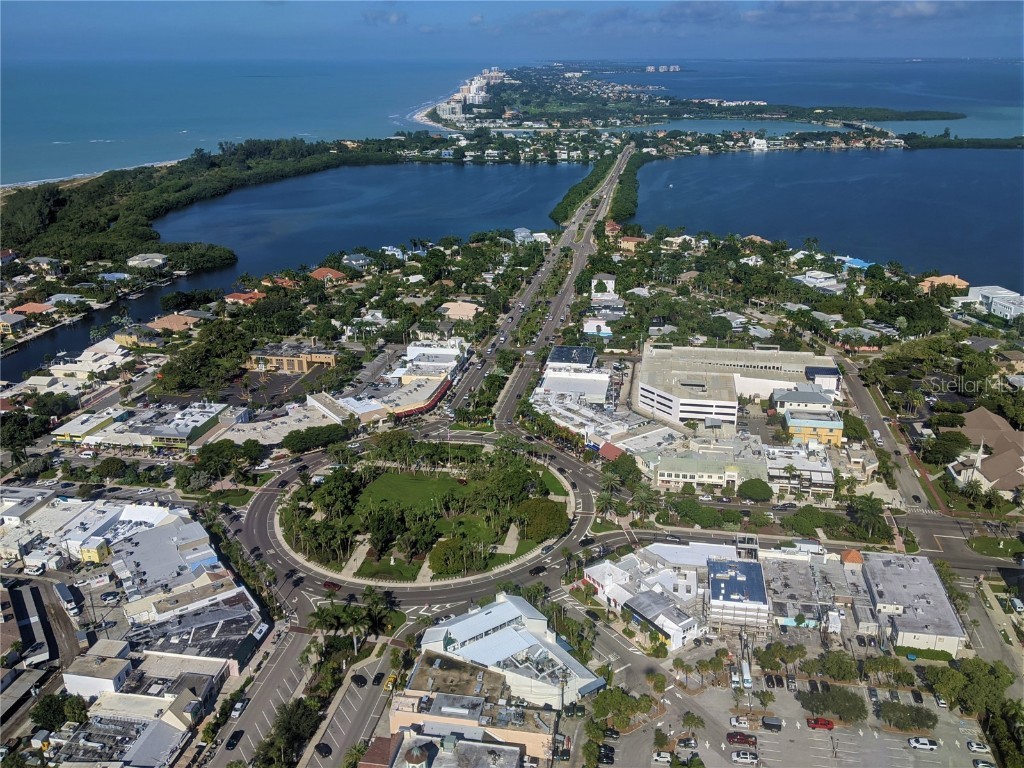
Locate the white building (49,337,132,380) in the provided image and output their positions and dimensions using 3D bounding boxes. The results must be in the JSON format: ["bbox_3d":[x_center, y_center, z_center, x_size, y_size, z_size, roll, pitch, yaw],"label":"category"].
[{"bbox_3d":[-212.220,-13.190,410.750,27.500,7.500,37.500,4,23,10],"label":"white building"}]

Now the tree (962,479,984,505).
[{"bbox_3d":[164.890,38.360,283.650,6.900,9.000,6.900,0,22,0],"label":"tree"}]

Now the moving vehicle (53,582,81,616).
[{"bbox_3d":[-127.490,62.330,229.260,2.600,3.700,13.000,-19,29,-39],"label":"moving vehicle"}]

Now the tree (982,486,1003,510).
[{"bbox_3d":[164.430,41.130,272.840,6.200,9.600,6.200,0,22,0],"label":"tree"}]

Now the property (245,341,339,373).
[{"bbox_3d":[-111.290,-13.530,410.520,44.500,8.300,21.000,3,23,7],"label":"property"}]

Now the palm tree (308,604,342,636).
[{"bbox_3d":[-50.310,64.920,210.020,8.400,13.600,8.400,0,22,0],"label":"palm tree"}]

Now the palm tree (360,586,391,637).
[{"bbox_3d":[-36.970,62.280,215.110,7.800,14.600,7.800,0,22,0],"label":"palm tree"}]

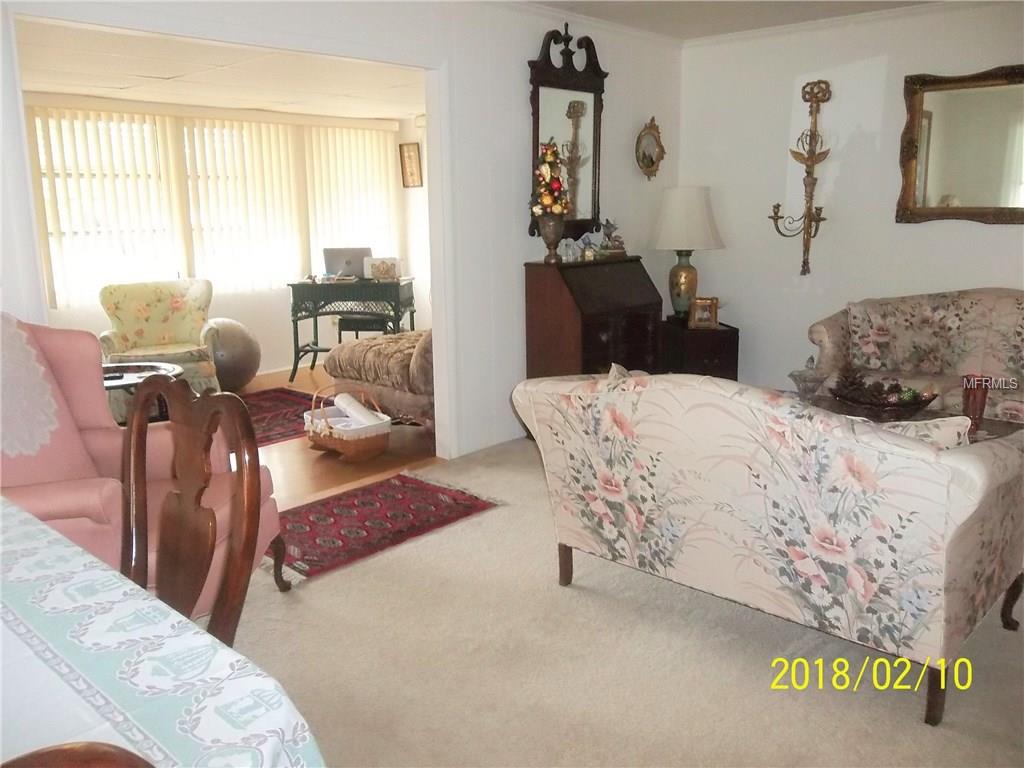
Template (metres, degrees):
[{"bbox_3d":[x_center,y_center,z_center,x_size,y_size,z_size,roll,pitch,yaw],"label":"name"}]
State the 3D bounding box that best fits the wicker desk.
[{"bbox_3d":[-1.325,-0.476,6.700,0.920,0.760,0.500,-2,13,-5],"label":"wicker desk"}]

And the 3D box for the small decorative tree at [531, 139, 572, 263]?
[{"bbox_3d":[0.243,-1.025,4.514,0.230,0.695,0.230,-1,13,0],"label":"small decorative tree"}]

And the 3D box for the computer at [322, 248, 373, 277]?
[{"bbox_3d":[-1.385,-1.008,6.740,0.370,0.240,0.290,-2,13,-5],"label":"computer"}]

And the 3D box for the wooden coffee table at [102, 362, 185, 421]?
[{"bbox_3d":[-2.330,0.197,4.460,0.950,0.470,0.650,-6,14,-21],"label":"wooden coffee table"}]

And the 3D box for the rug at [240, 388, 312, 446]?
[{"bbox_3d":[-1.937,0.272,5.144,1.280,0.012,1.850,12,18,43],"label":"rug"}]

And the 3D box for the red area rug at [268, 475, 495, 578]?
[{"bbox_3d":[-0.662,0.608,3.623,0.660,0.012,1.090,12,18,43],"label":"red area rug"}]

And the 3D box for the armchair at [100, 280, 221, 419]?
[{"bbox_3d":[-2.425,-0.261,5.635,0.750,0.840,0.790,-6,14,-21],"label":"armchair"}]

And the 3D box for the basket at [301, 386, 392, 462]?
[{"bbox_3d":[-0.959,0.196,4.616,0.470,0.374,0.320,12,18,43],"label":"basket"}]

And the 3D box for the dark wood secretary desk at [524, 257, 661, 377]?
[{"bbox_3d":[0.511,-0.212,4.842,0.470,1.040,0.780,12,18,43],"label":"dark wood secretary desk"}]

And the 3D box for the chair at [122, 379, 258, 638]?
[{"bbox_3d":[-0.860,0.563,1.567,0.520,1.020,0.570,12,18,43],"label":"chair"}]

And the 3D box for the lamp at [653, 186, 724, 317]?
[{"bbox_3d":[1.102,-0.821,5.052,0.450,0.820,0.450,-1,13,0],"label":"lamp"}]

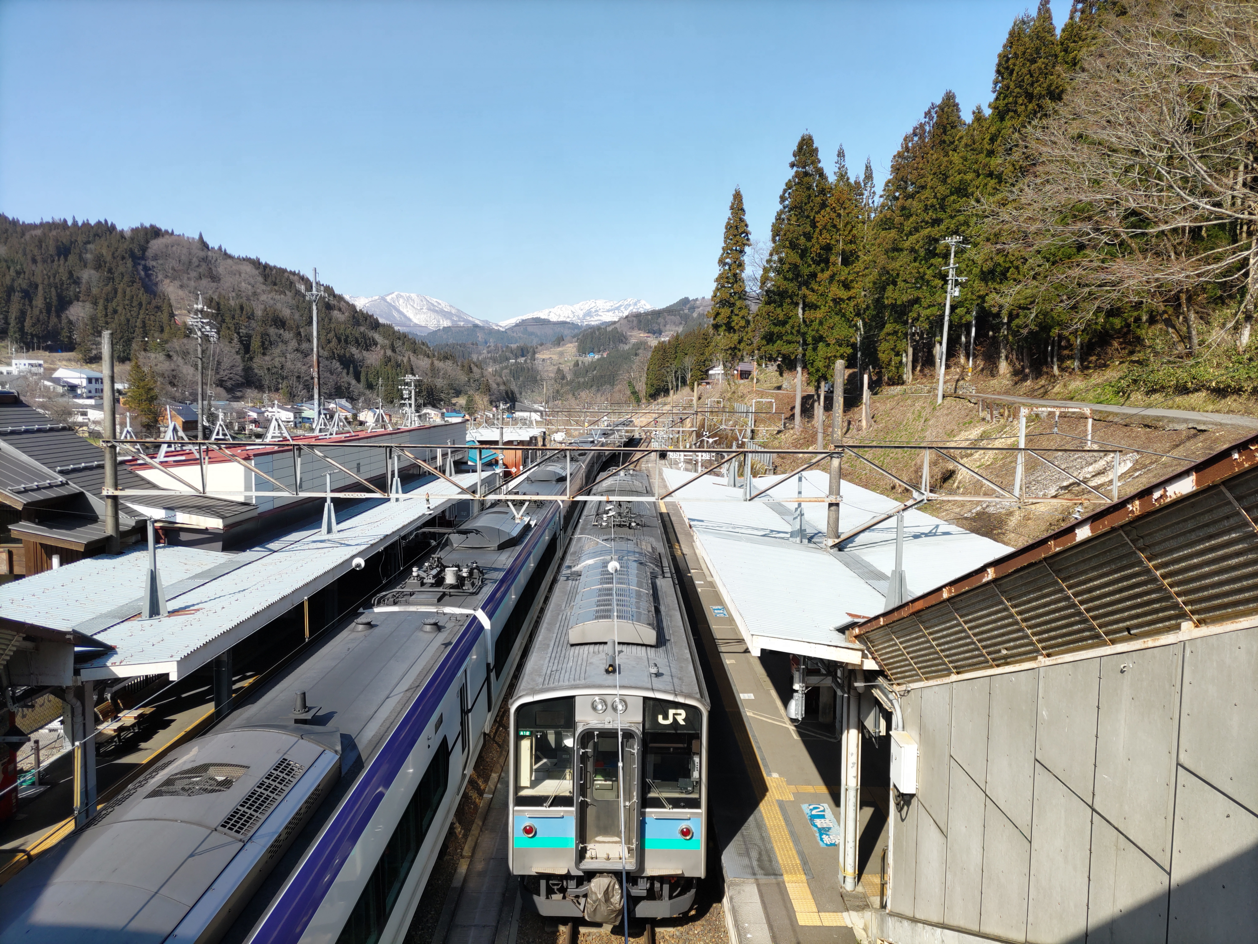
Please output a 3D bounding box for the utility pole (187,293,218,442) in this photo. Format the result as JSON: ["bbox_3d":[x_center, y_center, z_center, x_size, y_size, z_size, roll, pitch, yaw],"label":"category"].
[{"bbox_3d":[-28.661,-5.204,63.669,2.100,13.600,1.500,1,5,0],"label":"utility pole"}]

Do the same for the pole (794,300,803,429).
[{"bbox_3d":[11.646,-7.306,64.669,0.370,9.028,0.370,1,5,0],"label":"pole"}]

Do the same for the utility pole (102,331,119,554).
[{"bbox_3d":[-11.263,1.010,20.604,0.300,8.100,0.300,1,5,0],"label":"utility pole"}]

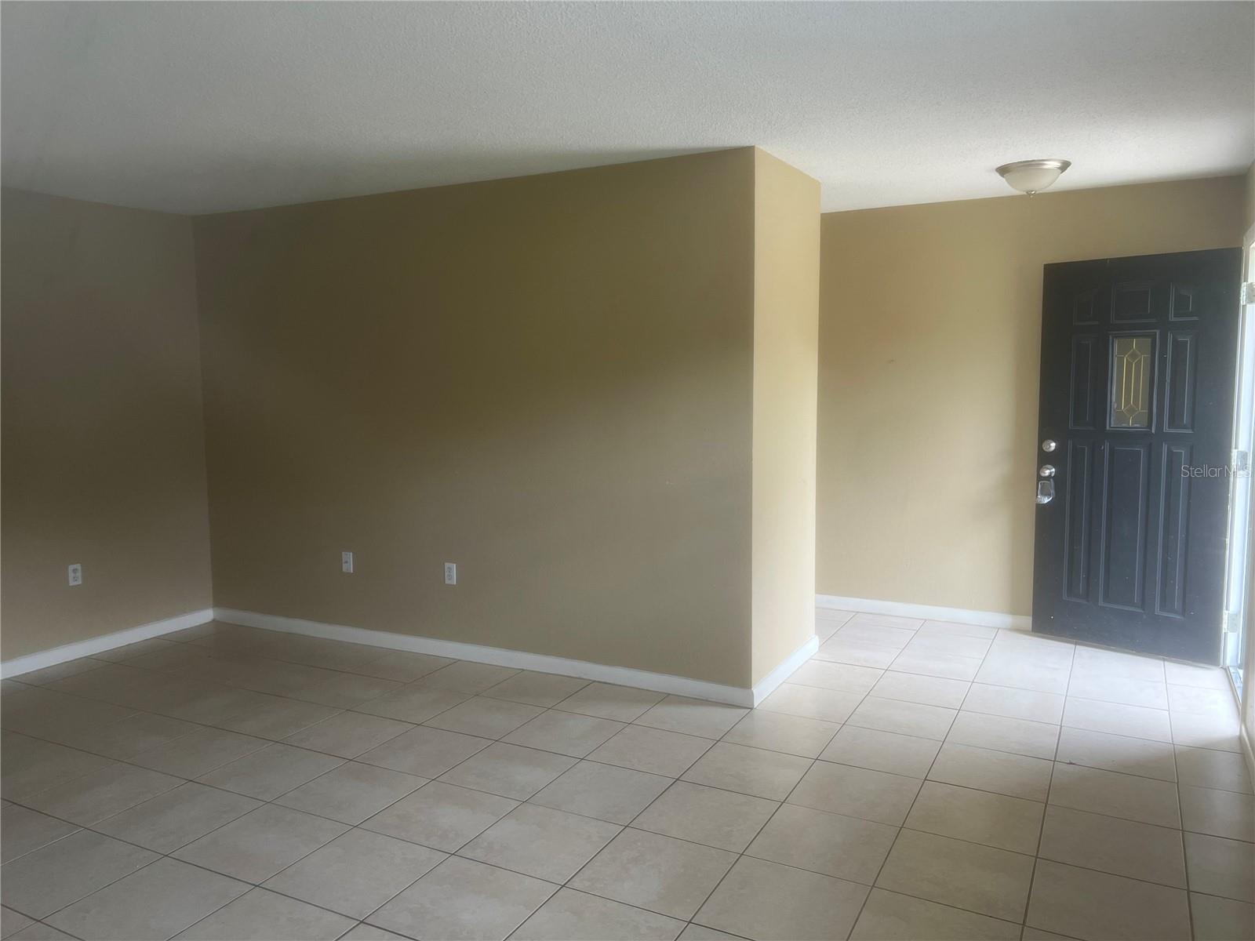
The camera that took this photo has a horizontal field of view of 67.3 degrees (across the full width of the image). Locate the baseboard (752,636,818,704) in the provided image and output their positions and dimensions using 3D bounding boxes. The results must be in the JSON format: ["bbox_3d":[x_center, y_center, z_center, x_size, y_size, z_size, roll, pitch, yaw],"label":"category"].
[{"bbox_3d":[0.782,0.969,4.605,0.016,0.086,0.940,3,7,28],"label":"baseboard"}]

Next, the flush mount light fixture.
[{"bbox_3d":[1.904,-1.355,4.428,0.326,0.134,0.326,3,7,28],"label":"flush mount light fixture"}]

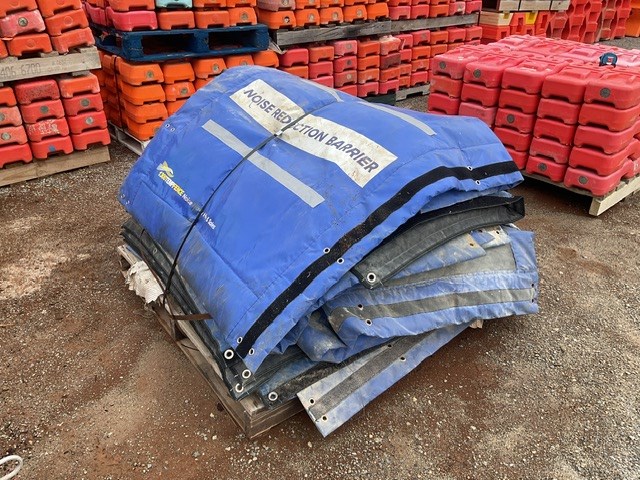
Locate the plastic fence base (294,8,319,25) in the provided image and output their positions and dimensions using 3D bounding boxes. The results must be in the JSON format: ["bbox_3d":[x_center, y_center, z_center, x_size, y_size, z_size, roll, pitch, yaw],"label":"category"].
[{"bbox_3d":[-0.251,-1.868,4.419,0.232,0.127,0.580,-18,35,-29],"label":"plastic fence base"}]

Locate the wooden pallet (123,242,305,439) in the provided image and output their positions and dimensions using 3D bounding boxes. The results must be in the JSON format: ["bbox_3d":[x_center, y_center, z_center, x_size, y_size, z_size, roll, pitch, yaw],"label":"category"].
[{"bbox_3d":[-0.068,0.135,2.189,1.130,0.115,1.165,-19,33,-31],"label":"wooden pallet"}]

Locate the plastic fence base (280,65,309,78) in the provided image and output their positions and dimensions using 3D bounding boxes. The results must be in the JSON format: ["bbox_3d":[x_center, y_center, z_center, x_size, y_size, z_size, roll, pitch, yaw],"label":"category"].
[{"bbox_3d":[-0.345,-1.325,4.131,0.230,0.120,0.580,-19,33,-31],"label":"plastic fence base"}]

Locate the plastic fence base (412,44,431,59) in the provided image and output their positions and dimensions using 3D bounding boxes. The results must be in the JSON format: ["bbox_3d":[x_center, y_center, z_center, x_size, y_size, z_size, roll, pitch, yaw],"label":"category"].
[{"bbox_3d":[0.716,-1.760,4.935,0.230,0.120,0.580,-21,34,-33],"label":"plastic fence base"}]

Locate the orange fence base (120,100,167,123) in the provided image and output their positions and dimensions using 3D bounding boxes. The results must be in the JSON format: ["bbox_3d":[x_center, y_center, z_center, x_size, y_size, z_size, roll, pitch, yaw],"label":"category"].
[{"bbox_3d":[-1.323,-1.005,3.886,0.232,0.127,0.580,-19,35,-30],"label":"orange fence base"}]

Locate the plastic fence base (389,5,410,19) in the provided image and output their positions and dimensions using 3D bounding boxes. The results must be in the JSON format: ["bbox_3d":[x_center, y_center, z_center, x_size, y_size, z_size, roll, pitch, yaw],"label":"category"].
[{"bbox_3d":[0.512,-2.093,4.853,0.238,0.124,0.600,-21,35,-32],"label":"plastic fence base"}]

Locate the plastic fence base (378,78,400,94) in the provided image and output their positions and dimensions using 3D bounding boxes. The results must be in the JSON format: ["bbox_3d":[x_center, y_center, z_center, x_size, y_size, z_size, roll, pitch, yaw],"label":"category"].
[{"bbox_3d":[0.409,-1.401,4.711,0.230,0.120,0.580,-19,33,-31],"label":"plastic fence base"}]

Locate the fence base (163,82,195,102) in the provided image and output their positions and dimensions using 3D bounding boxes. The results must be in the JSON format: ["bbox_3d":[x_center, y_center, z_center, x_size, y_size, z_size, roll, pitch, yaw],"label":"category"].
[{"bbox_3d":[-1.178,-1.170,4.015,0.238,0.124,0.600,-21,35,-33],"label":"fence base"}]

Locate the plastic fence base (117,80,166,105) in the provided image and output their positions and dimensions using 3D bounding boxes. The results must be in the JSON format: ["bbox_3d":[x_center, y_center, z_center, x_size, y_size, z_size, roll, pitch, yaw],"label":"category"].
[{"bbox_3d":[-1.323,-1.108,3.827,0.232,0.127,0.580,-19,35,-30],"label":"plastic fence base"}]

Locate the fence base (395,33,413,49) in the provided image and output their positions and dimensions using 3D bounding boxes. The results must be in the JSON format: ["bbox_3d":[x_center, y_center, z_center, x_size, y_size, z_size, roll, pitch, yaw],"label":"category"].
[{"bbox_3d":[0.562,-1.863,4.909,0.229,0.124,0.580,-20,36,-31],"label":"fence base"}]

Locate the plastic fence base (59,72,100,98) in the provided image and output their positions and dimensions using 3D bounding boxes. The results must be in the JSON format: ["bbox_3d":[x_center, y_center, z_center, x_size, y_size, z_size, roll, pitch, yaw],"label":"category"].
[{"bbox_3d":[-1.707,-1.091,3.592,0.238,0.124,0.600,-22,36,-34],"label":"plastic fence base"}]

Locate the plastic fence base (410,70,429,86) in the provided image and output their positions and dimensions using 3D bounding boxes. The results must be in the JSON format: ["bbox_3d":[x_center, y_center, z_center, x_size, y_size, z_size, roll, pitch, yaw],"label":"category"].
[{"bbox_3d":[0.776,-1.662,5.336,0.238,0.124,0.600,-20,35,-31],"label":"plastic fence base"}]

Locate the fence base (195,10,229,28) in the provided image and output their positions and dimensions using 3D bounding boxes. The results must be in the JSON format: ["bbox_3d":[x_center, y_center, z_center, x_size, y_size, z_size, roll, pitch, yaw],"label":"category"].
[{"bbox_3d":[-0.942,-1.748,4.168,0.238,0.124,0.600,-16,33,-27],"label":"fence base"}]

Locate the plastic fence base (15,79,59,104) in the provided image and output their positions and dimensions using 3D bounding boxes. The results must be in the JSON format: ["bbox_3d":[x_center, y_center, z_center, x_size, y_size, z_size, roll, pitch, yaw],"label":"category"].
[{"bbox_3d":[-1.903,-1.015,3.454,0.238,0.124,0.600,-22,36,-34],"label":"plastic fence base"}]

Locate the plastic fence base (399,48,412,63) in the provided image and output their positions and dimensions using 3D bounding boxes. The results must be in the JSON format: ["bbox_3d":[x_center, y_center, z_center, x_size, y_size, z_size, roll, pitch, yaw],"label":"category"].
[{"bbox_3d":[0.534,-1.691,4.807,0.230,0.120,0.580,-21,34,-33],"label":"plastic fence base"}]

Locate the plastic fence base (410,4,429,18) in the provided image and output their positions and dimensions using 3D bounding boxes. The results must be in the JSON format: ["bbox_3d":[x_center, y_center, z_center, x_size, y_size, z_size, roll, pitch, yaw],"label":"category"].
[{"bbox_3d":[0.710,-2.155,4.987,0.238,0.124,0.600,-21,35,-32],"label":"plastic fence base"}]

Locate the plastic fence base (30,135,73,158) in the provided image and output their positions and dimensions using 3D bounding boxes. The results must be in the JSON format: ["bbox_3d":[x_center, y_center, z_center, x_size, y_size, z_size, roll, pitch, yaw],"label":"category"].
[{"bbox_3d":[-1.900,-0.710,3.626,0.238,0.124,0.600,-22,36,-34],"label":"plastic fence base"}]

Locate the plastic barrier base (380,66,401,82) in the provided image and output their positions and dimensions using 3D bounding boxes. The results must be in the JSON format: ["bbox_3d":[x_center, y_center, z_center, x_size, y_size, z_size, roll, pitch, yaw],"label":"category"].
[{"bbox_3d":[0.409,-1.493,4.660,0.230,0.120,0.580,-19,33,-31],"label":"plastic barrier base"}]

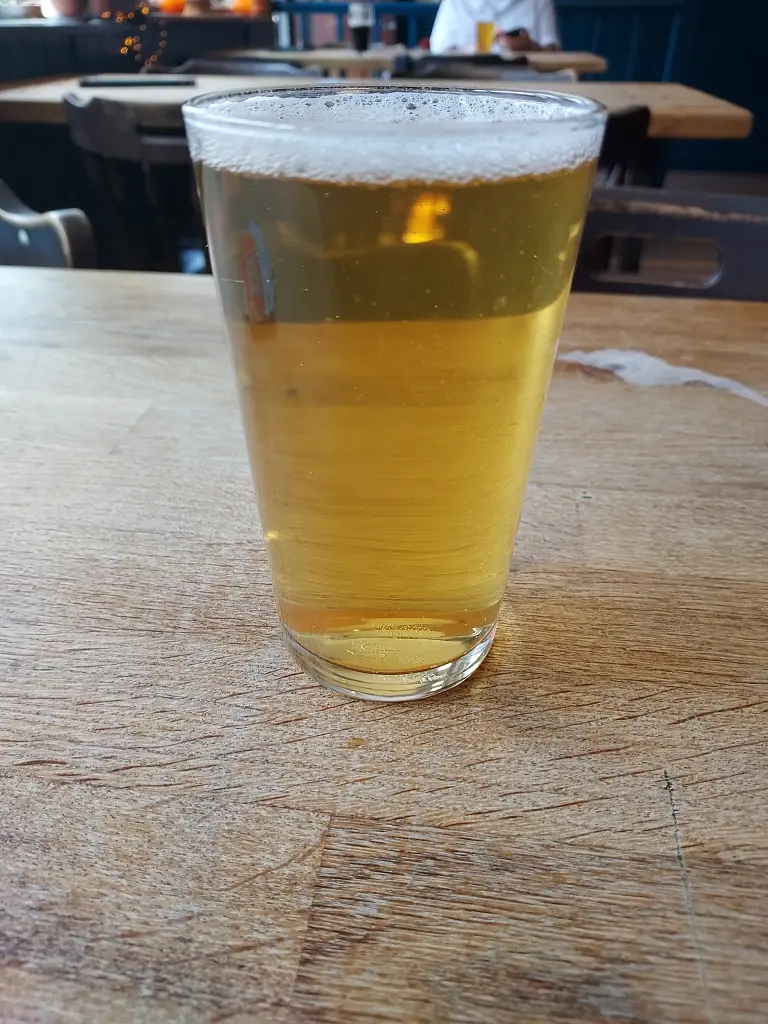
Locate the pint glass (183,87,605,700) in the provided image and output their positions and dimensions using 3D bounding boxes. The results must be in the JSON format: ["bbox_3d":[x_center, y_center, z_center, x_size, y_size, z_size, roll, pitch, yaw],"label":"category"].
[{"bbox_3d":[0.002,-0.025,0.195,0.088,0.151,0.088,0,35,0],"label":"pint glass"}]

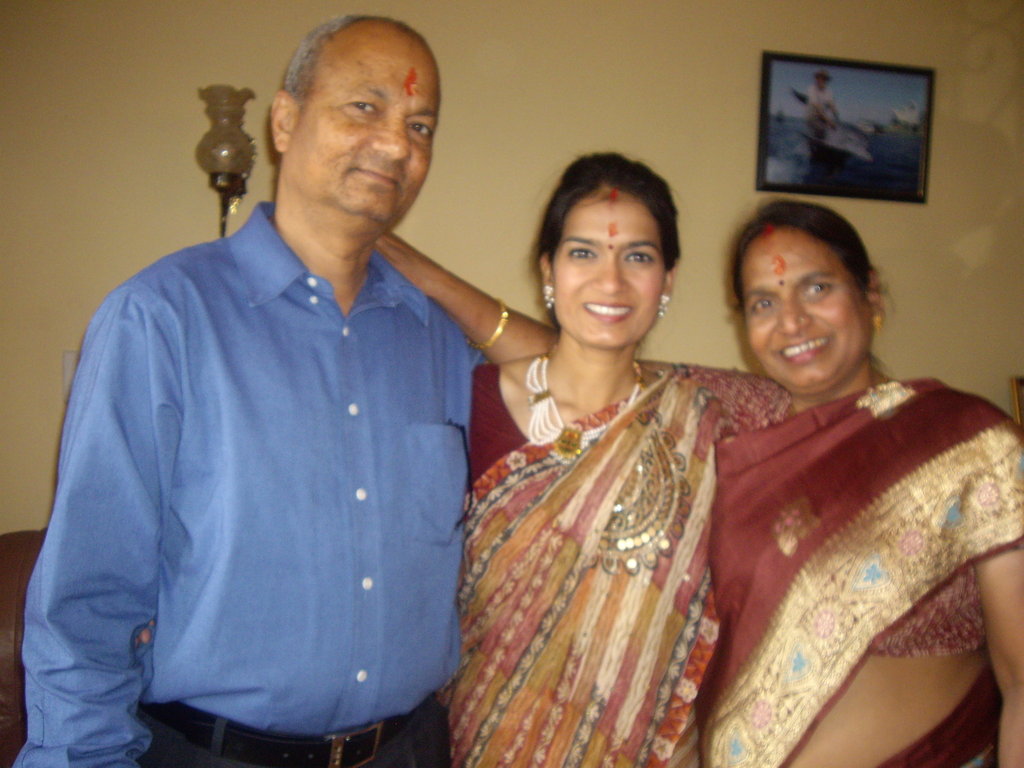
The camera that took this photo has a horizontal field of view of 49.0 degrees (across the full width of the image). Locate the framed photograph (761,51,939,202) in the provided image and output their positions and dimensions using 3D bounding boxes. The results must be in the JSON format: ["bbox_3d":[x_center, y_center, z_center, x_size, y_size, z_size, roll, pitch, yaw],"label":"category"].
[{"bbox_3d":[0.693,-0.529,2.330,0.386,0.284,0.020,2,3,-10],"label":"framed photograph"}]

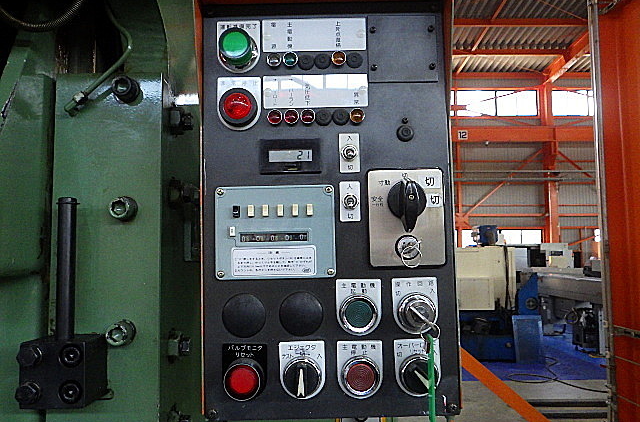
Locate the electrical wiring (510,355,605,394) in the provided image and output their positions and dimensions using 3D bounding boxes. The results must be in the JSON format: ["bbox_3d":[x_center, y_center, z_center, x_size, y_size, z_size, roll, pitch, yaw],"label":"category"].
[{"bbox_3d":[2.570,1.850,5.930,1.000,0.030,1.600,-1,-5,0],"label":"electrical wiring"}]

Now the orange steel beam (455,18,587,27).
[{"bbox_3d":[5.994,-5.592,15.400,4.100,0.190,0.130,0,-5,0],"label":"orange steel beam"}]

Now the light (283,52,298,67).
[{"bbox_3d":[-0.030,-0.152,0.520,0.015,0.015,0.014,-1,-5,0],"label":"light"}]

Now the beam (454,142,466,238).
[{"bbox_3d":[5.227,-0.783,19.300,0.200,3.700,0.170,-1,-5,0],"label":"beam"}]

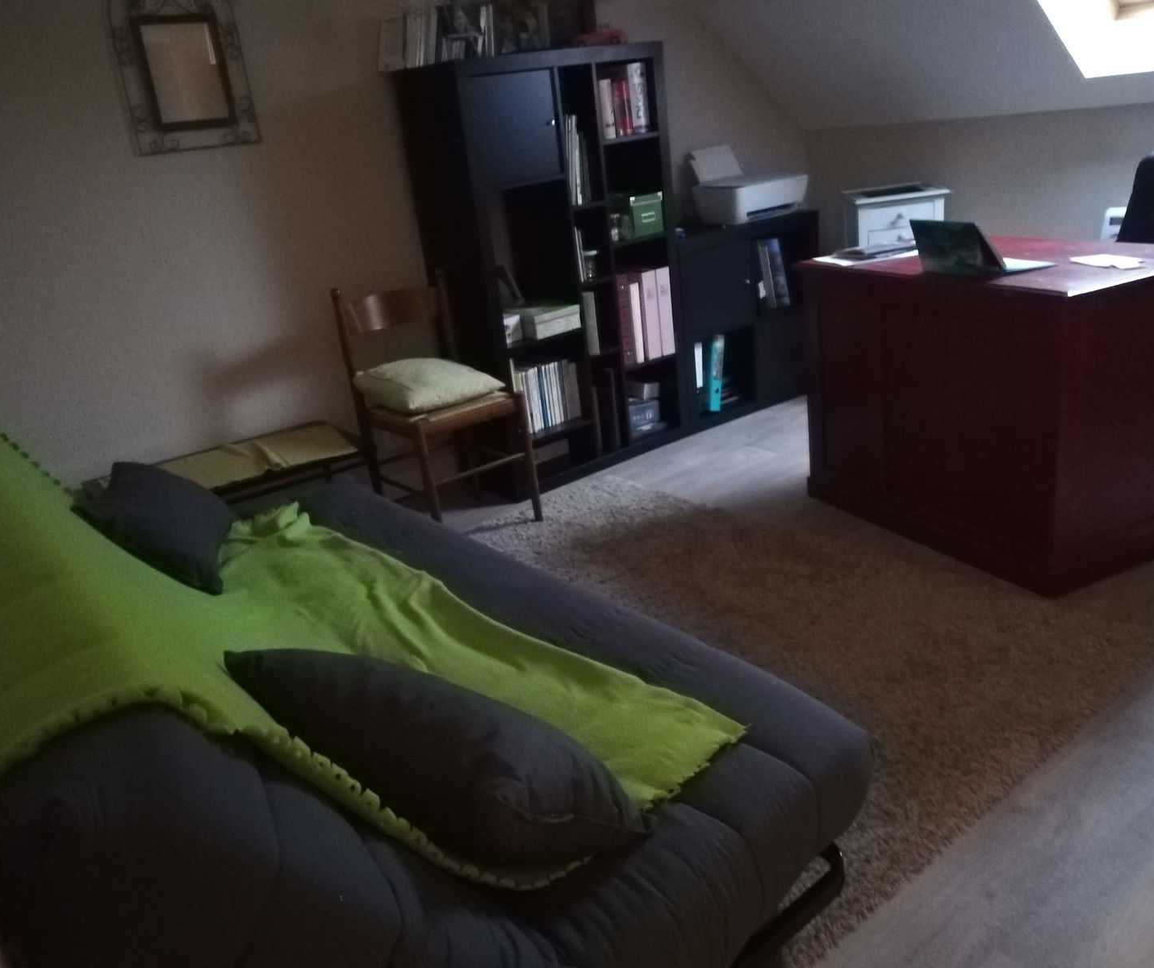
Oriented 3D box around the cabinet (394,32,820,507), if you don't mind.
[{"bbox_3d":[0.245,-0.920,3.860,1.660,1.490,0.405,-21,25,-31],"label":"cabinet"}]

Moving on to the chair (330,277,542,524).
[{"bbox_3d":[-0.461,-0.254,3.281,0.410,0.840,0.470,-20,25,-29],"label":"chair"}]

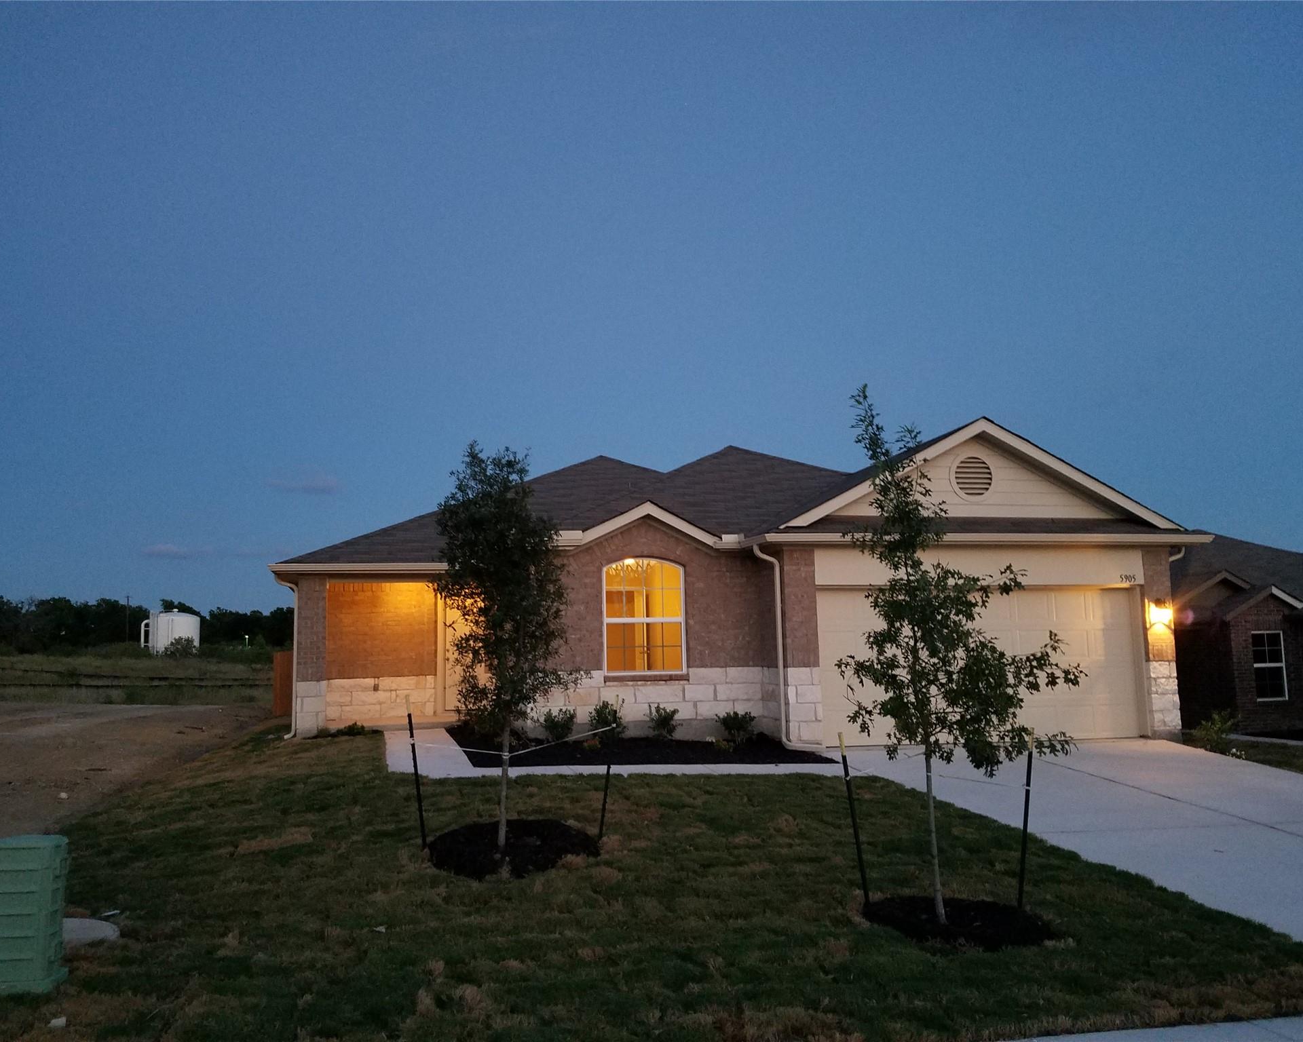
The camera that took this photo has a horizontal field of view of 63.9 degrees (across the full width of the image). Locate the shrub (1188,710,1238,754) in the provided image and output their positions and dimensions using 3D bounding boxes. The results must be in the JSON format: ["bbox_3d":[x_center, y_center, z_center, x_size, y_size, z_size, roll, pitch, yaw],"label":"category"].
[{"bbox_3d":[7.042,2.631,13.076,0.647,0.507,0.600,-1,-7,0],"label":"shrub"}]

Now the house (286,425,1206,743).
[{"bbox_3d":[-0.333,1.209,21.785,13.150,5.950,17.500,1,-7,-11],"label":"house"}]

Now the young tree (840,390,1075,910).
[{"bbox_3d":[1.696,0.696,5.765,1.343,2.940,1.250,-1,-7,0],"label":"young tree"}]

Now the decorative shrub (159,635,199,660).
[{"bbox_3d":[-36.912,9.874,81.486,3.134,1.957,3.000,-1,-7,0],"label":"decorative shrub"}]

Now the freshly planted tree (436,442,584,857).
[{"bbox_3d":[-1.068,0.915,7.862,1.126,3.068,1.050,-1,-7,0],"label":"freshly planted tree"}]

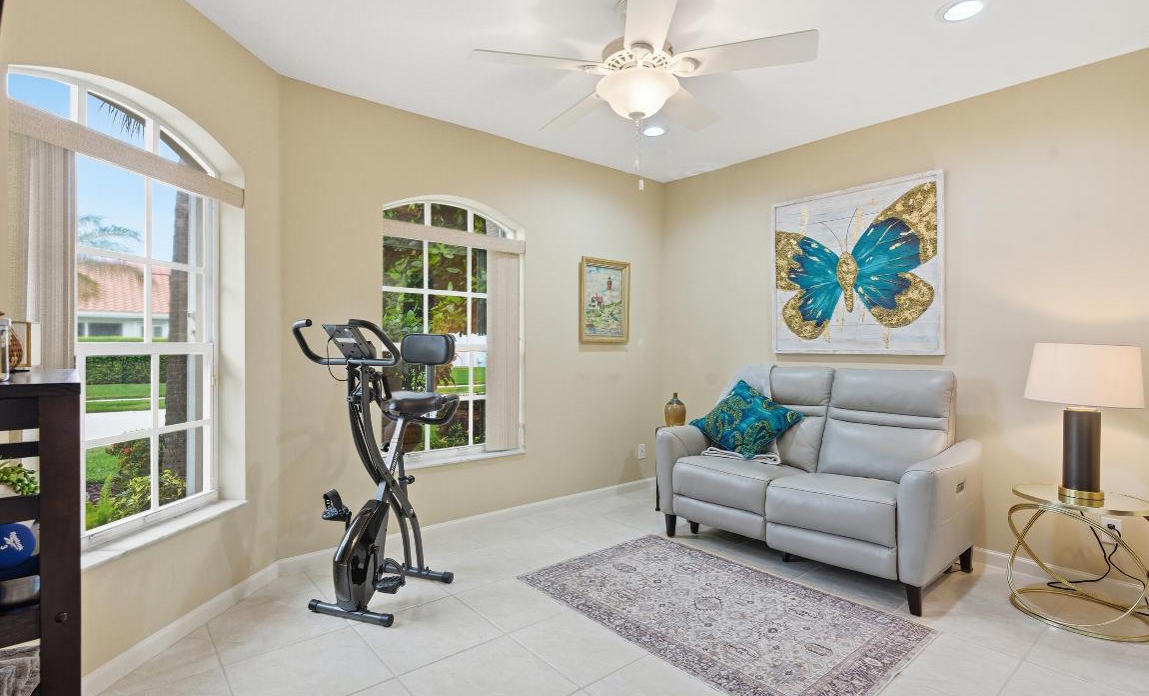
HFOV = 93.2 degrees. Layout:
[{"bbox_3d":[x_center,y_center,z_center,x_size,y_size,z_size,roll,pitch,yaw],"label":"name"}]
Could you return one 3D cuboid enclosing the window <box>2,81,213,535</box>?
[{"bbox_3d":[-1.669,-0.115,1.984,0.102,1.608,0.938,0,0,5],"label":"window"}]

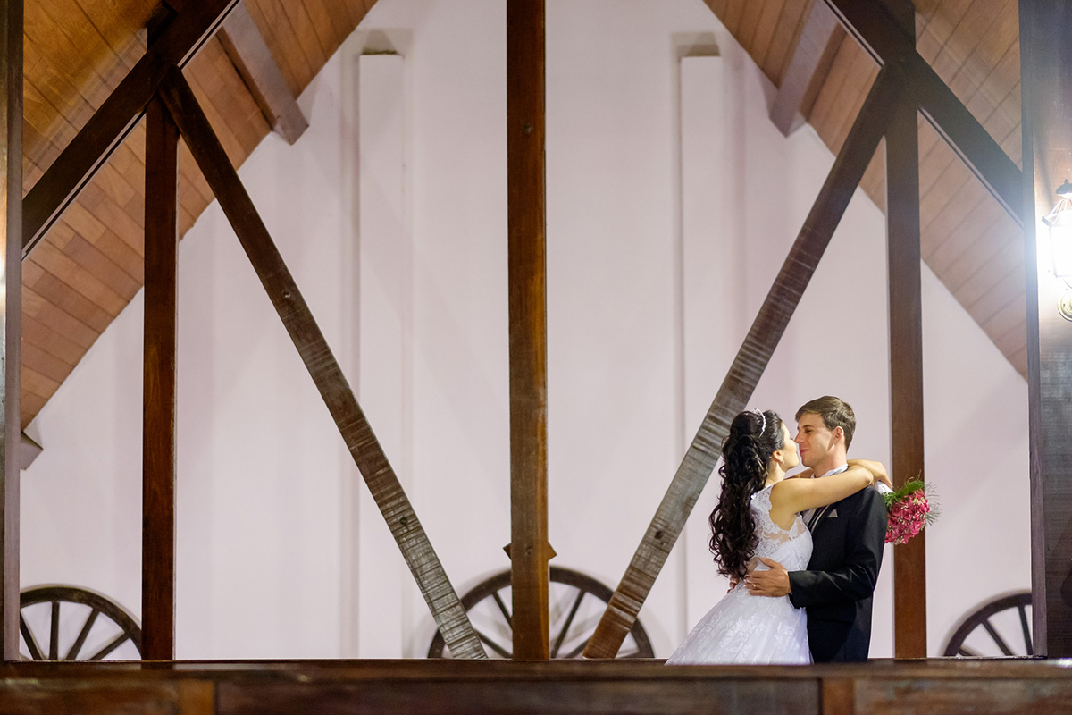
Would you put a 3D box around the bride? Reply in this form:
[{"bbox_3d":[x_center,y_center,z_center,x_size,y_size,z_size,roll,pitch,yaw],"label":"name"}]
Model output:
[{"bbox_3d":[0.720,1.035,8.433,1.000,1.732,0.800,0,-5,-7],"label":"bride"}]

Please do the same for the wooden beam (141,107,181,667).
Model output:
[{"bbox_3d":[-1.397,0.064,9.336,0.116,2.110,0.090,0,-5,1],"label":"wooden beam"}]

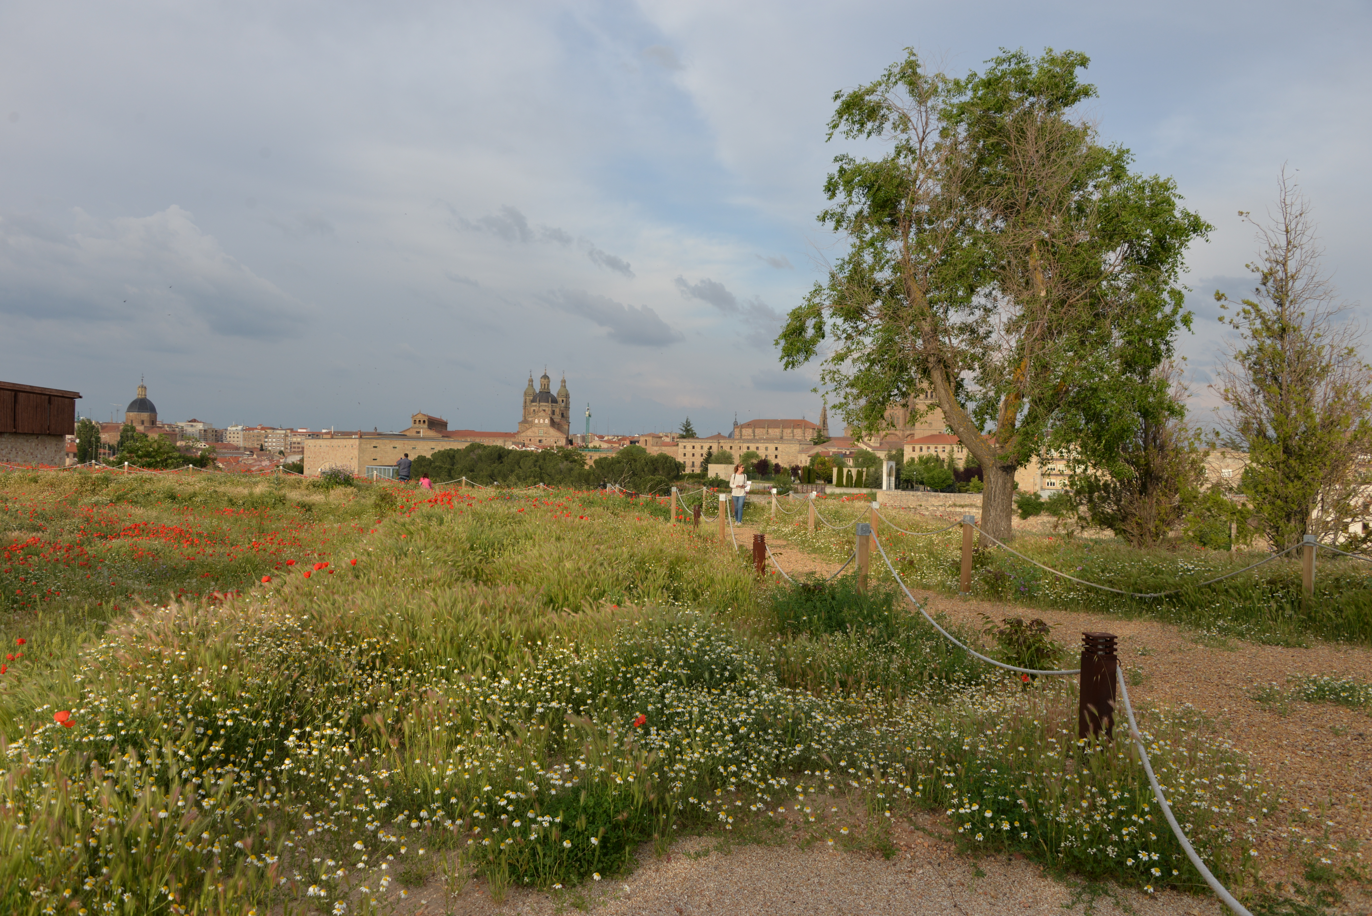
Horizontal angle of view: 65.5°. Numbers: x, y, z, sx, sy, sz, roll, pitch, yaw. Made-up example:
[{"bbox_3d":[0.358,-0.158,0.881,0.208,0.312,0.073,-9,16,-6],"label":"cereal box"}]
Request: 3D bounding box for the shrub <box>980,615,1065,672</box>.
[{"bbox_3d":[2.463,1.383,7.800,0.620,0.470,0.560,1,0,0],"label":"shrub"}]

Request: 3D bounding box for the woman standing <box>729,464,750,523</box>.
[{"bbox_3d":[1.412,0.966,28.700,0.520,1.640,0.380,1,0,-5],"label":"woman standing"}]

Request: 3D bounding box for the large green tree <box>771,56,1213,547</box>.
[{"bbox_3d":[6.473,-3.379,22.500,9.000,10.500,8.300,1,0,0],"label":"large green tree"}]

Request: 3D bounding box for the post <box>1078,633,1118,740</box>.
[{"bbox_3d":[2.220,1.268,5.750,0.145,0.670,0.145,1,0,-13],"label":"post"}]

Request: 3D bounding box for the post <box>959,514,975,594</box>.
[{"bbox_3d":[3.335,1.154,12.700,0.105,0.965,0.105,1,0,-24],"label":"post"}]

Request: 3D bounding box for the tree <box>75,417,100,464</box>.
[{"bbox_3d":[-106.563,-2.576,190.000,4.600,9.500,4.600,1,0,0],"label":"tree"}]

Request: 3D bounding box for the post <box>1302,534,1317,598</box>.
[{"bbox_3d":[6.185,1.240,10.600,0.105,0.930,0.105,1,0,-44],"label":"post"}]

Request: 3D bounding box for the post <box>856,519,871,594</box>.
[{"bbox_3d":[1.640,1.069,9.900,0.105,0.940,0.105,1,0,-5],"label":"post"}]

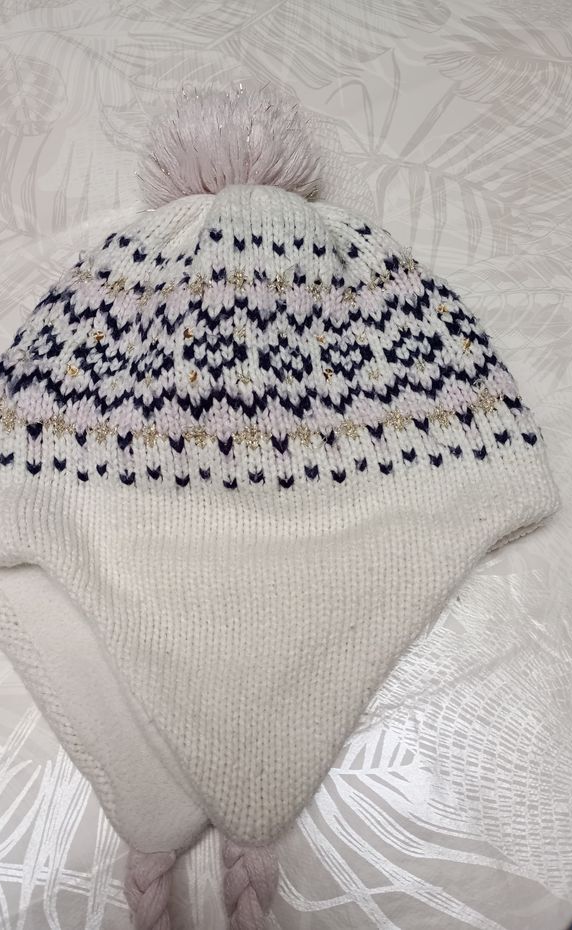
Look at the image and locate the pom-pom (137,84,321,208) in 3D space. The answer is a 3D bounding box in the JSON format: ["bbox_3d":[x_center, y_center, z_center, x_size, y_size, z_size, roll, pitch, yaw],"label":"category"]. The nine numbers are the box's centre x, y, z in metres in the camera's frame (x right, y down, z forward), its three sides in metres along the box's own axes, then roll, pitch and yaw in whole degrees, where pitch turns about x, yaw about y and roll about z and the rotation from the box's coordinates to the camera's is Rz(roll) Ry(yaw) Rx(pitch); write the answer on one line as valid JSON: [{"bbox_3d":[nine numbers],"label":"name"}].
[{"bbox_3d":[-0.026,-0.141,0.345,0.084,0.064,0.066,0,66,0],"label":"pom-pom"}]

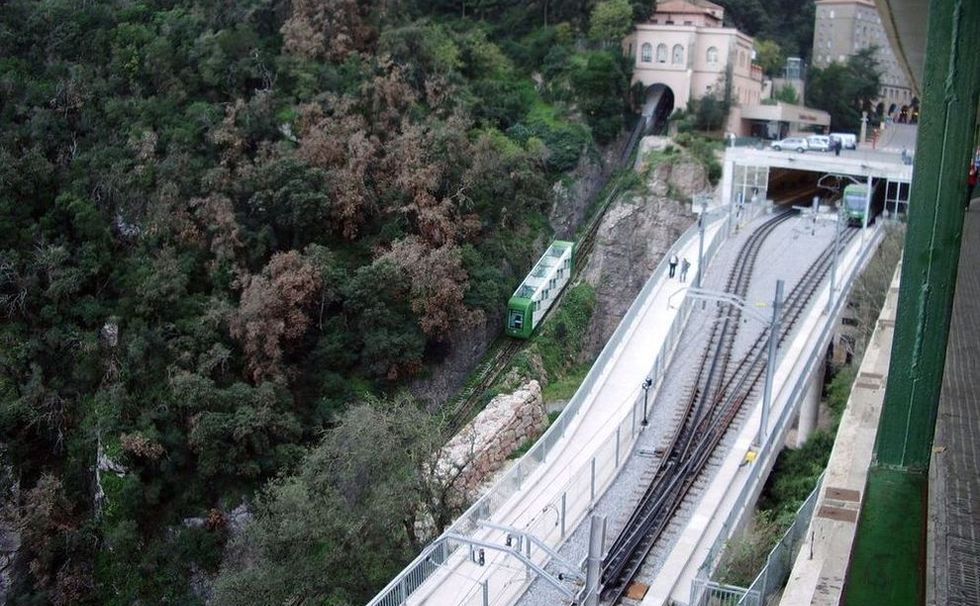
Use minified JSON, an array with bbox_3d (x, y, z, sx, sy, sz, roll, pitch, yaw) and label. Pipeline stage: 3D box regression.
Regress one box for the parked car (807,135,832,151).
[{"bbox_3d":[37.073,-18.244,113.500,4.100,1.680,1.700,10,14,31],"label":"parked car"}]

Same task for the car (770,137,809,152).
[{"bbox_3d":[33.320,-17.548,110.000,4.000,1.480,1.680,9,14,29],"label":"car"}]

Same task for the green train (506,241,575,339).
[{"bbox_3d":[5.500,-1.570,103.500,2.400,3.200,11.800,9,41,28],"label":"green train"}]

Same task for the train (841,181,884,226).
[{"bbox_3d":[40.776,-11.762,107.605,2.600,3.800,28.000,7,13,22],"label":"train"}]

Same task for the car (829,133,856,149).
[{"bbox_3d":[41.170,-19.043,117.000,4.200,1.820,1.750,12,16,39],"label":"car"}]

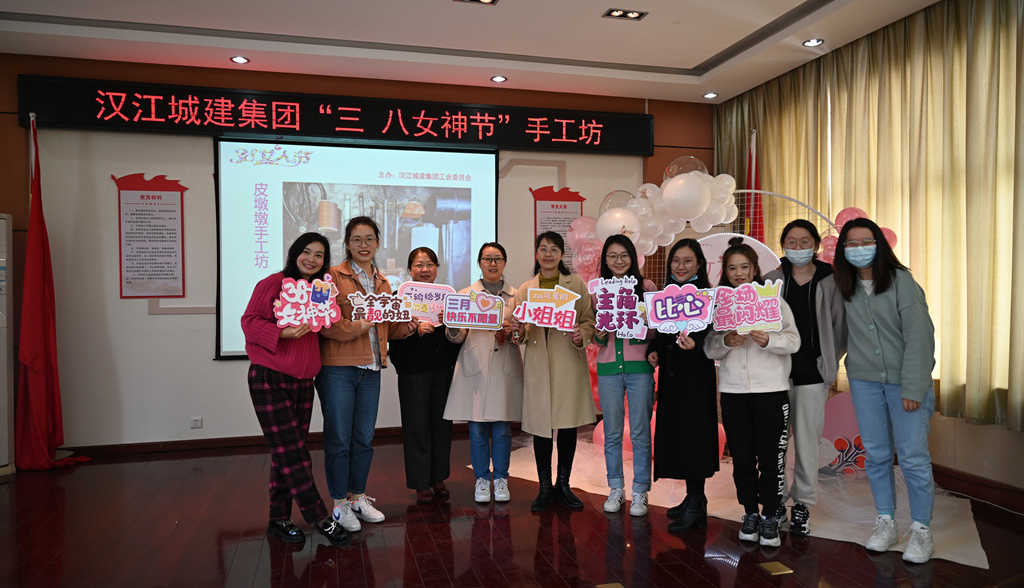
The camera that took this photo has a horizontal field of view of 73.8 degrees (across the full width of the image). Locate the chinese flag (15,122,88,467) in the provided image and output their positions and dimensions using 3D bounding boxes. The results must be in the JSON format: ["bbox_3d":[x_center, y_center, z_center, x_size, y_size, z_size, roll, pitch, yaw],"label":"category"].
[{"bbox_3d":[-3.457,-0.007,5.100,0.440,2.600,0.310,-1,1,-15],"label":"chinese flag"}]

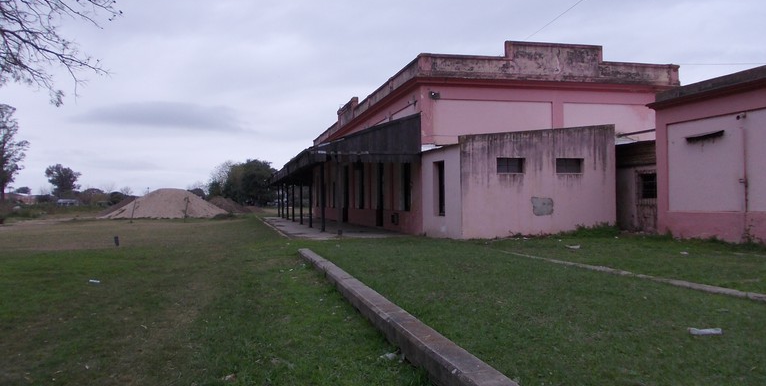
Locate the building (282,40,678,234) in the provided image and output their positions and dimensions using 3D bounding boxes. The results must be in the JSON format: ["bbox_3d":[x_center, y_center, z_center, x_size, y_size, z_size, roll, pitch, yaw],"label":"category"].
[{"bbox_3d":[1.528,-1.830,37.776,14.580,7.277,36.585,-1,-1,-13],"label":"building"}]

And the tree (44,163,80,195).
[{"bbox_3d":[-77.494,-2.422,150.000,8.960,9.929,8.960,0,-1,-27],"label":"tree"}]

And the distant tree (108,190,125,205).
[{"bbox_3d":[-60.123,1.243,140.000,3.842,3.616,3.842,-1,-1,-23],"label":"distant tree"}]

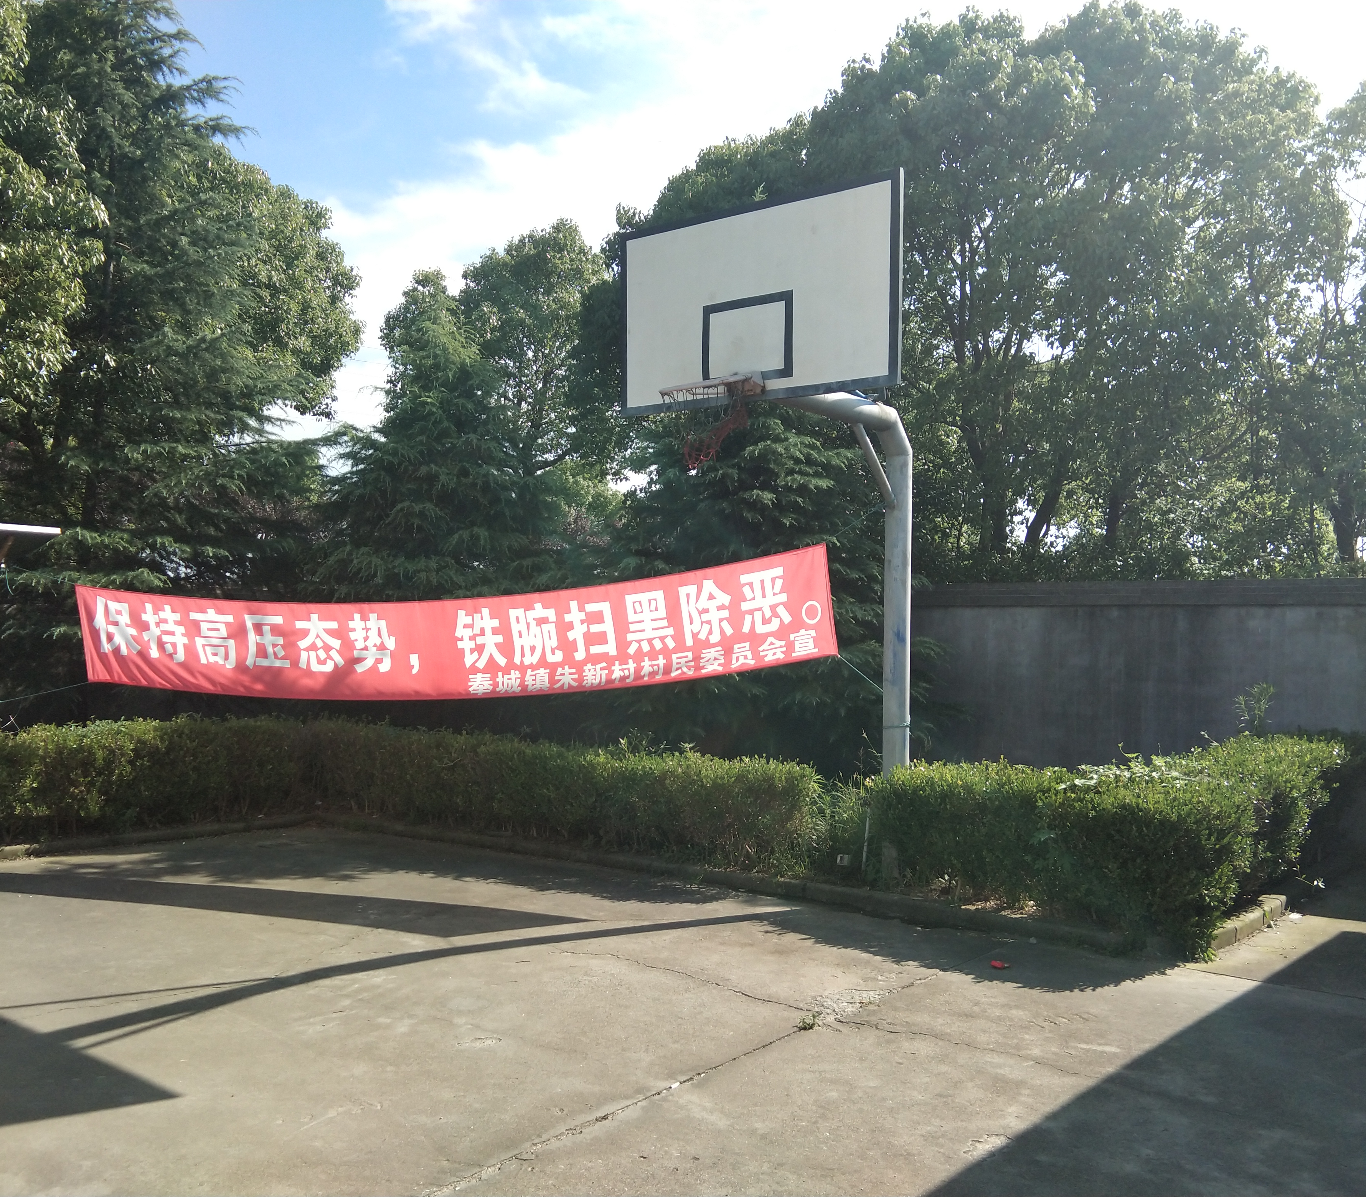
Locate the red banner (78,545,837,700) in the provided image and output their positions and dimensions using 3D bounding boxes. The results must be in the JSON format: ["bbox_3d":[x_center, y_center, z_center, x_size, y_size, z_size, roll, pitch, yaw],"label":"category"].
[{"bbox_3d":[-1.610,0.163,9.200,5.200,0.960,0.080,1,-2,13],"label":"red banner"}]

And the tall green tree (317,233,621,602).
[{"bbox_3d":[-2.220,-1.050,14.900,3.100,5.800,3.000,1,-2,9],"label":"tall green tree"}]

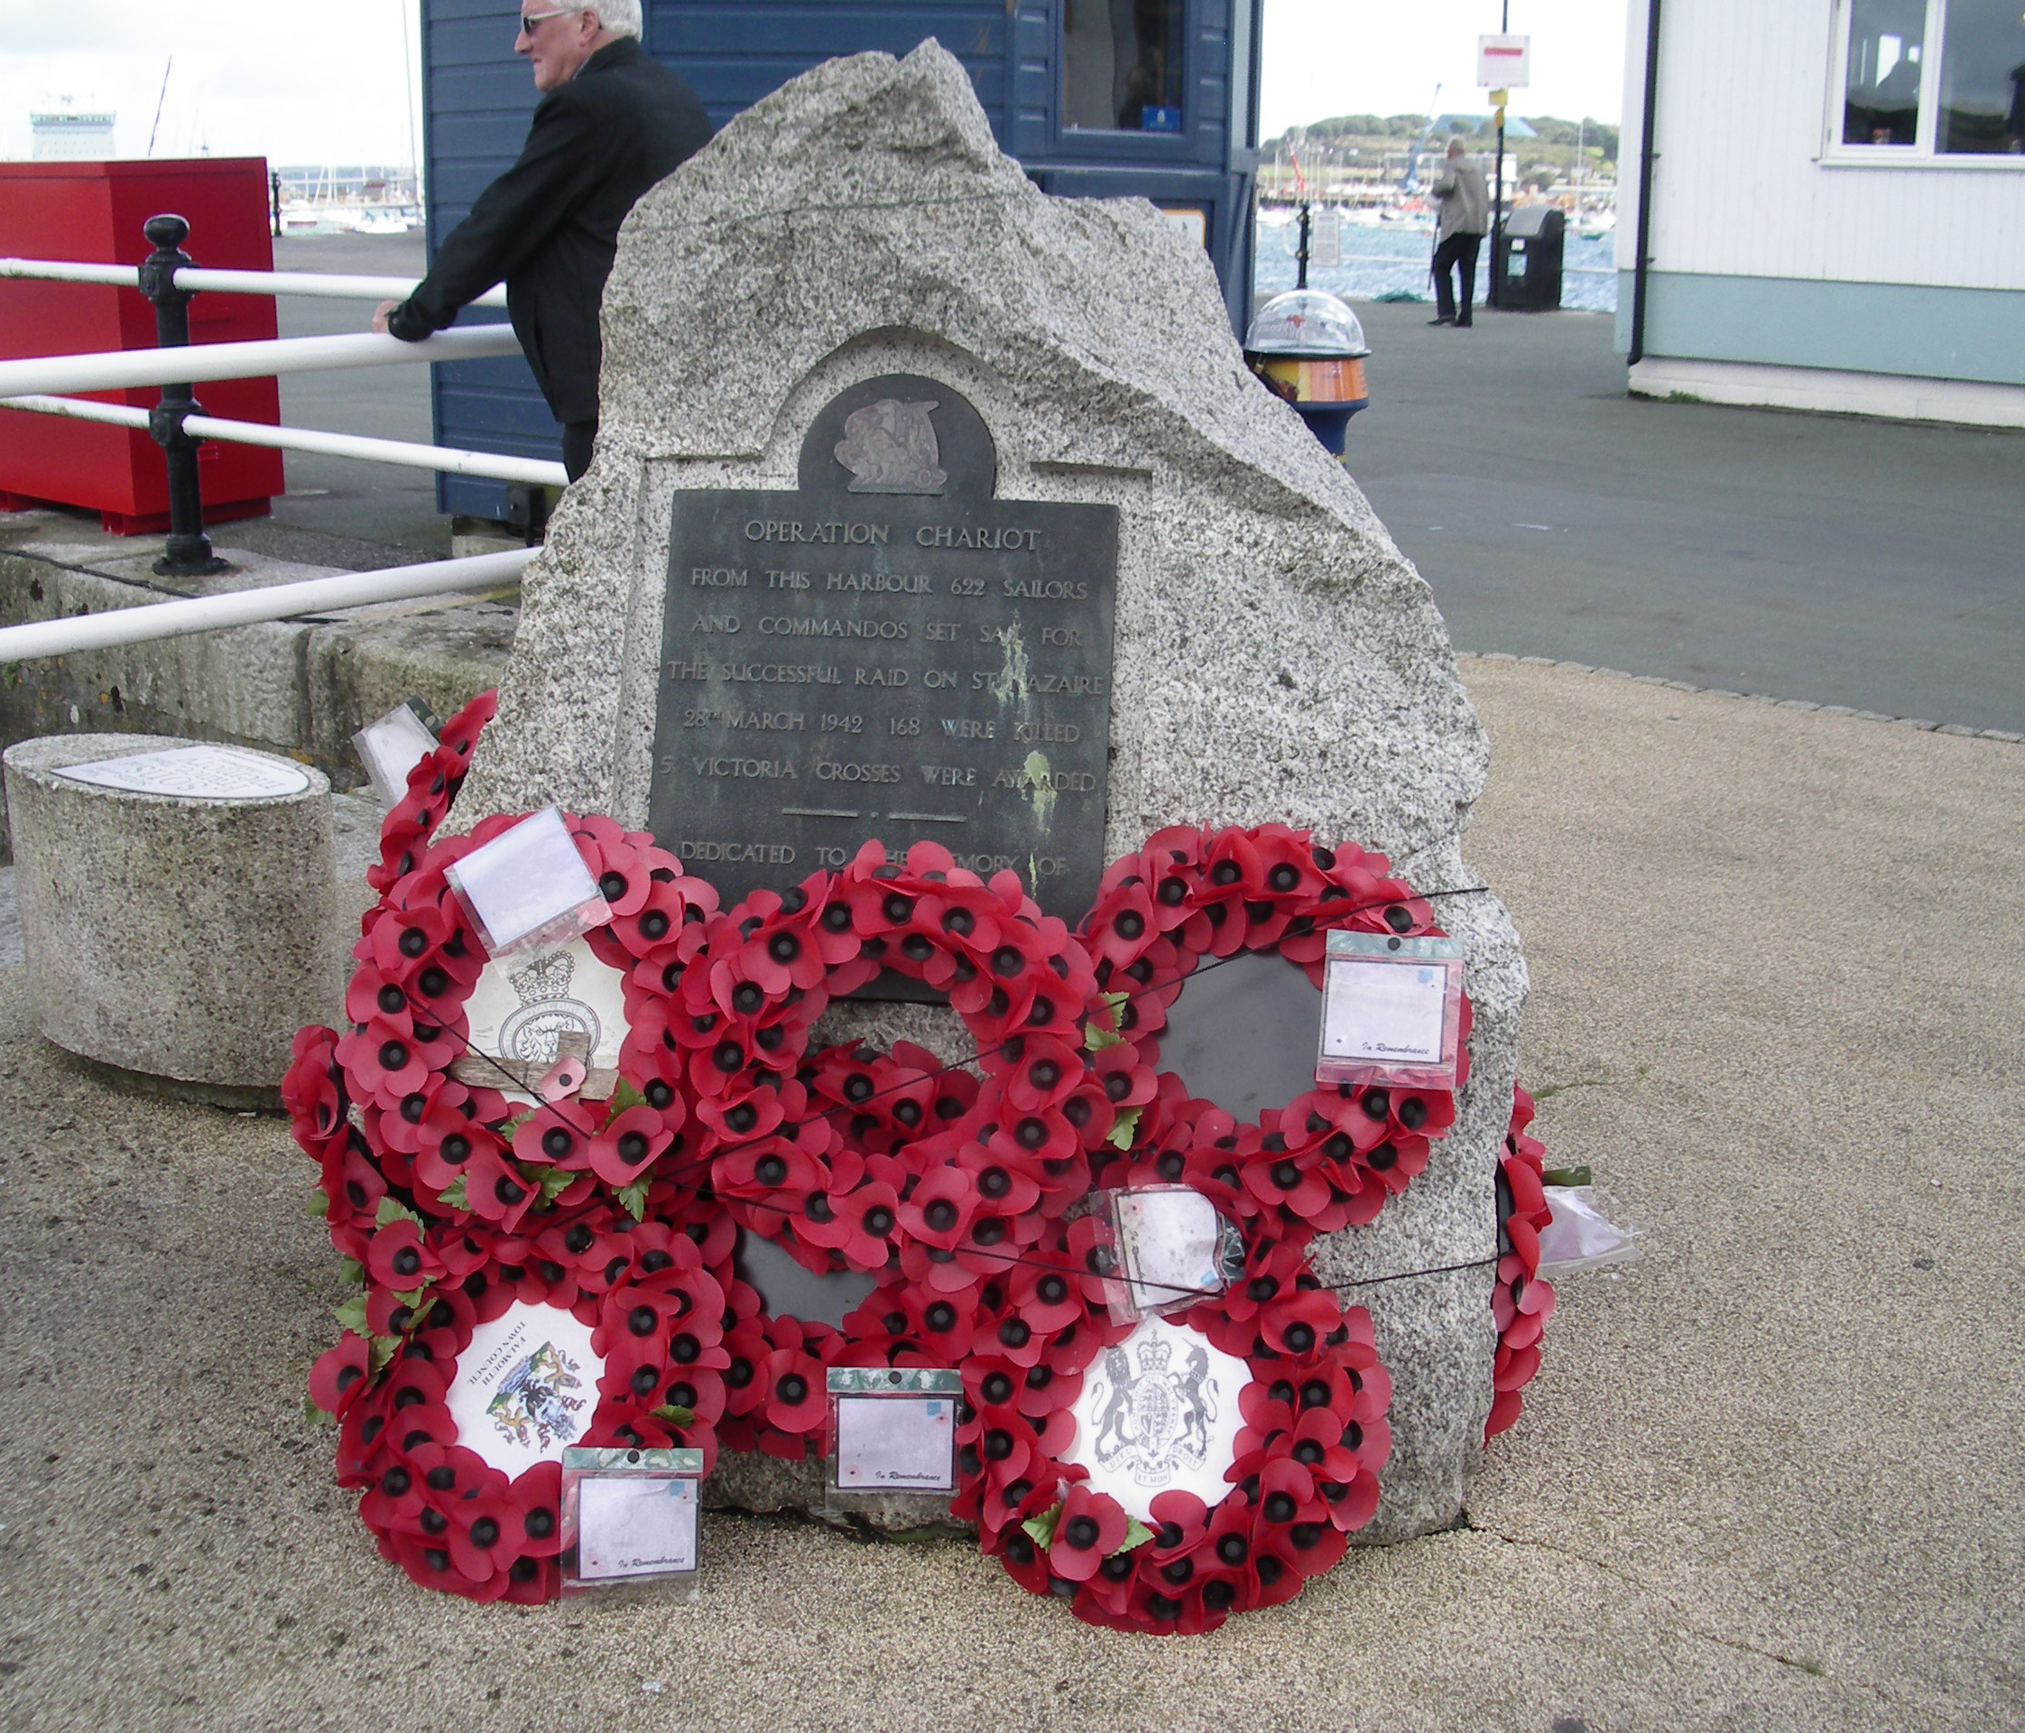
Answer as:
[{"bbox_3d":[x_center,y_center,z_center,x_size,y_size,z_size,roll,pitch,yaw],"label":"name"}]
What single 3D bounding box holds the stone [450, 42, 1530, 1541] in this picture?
[{"bbox_3d":[-0.040,-0.105,2.632,1.270,1.580,0.600,1,17,3],"label":"stone"}]

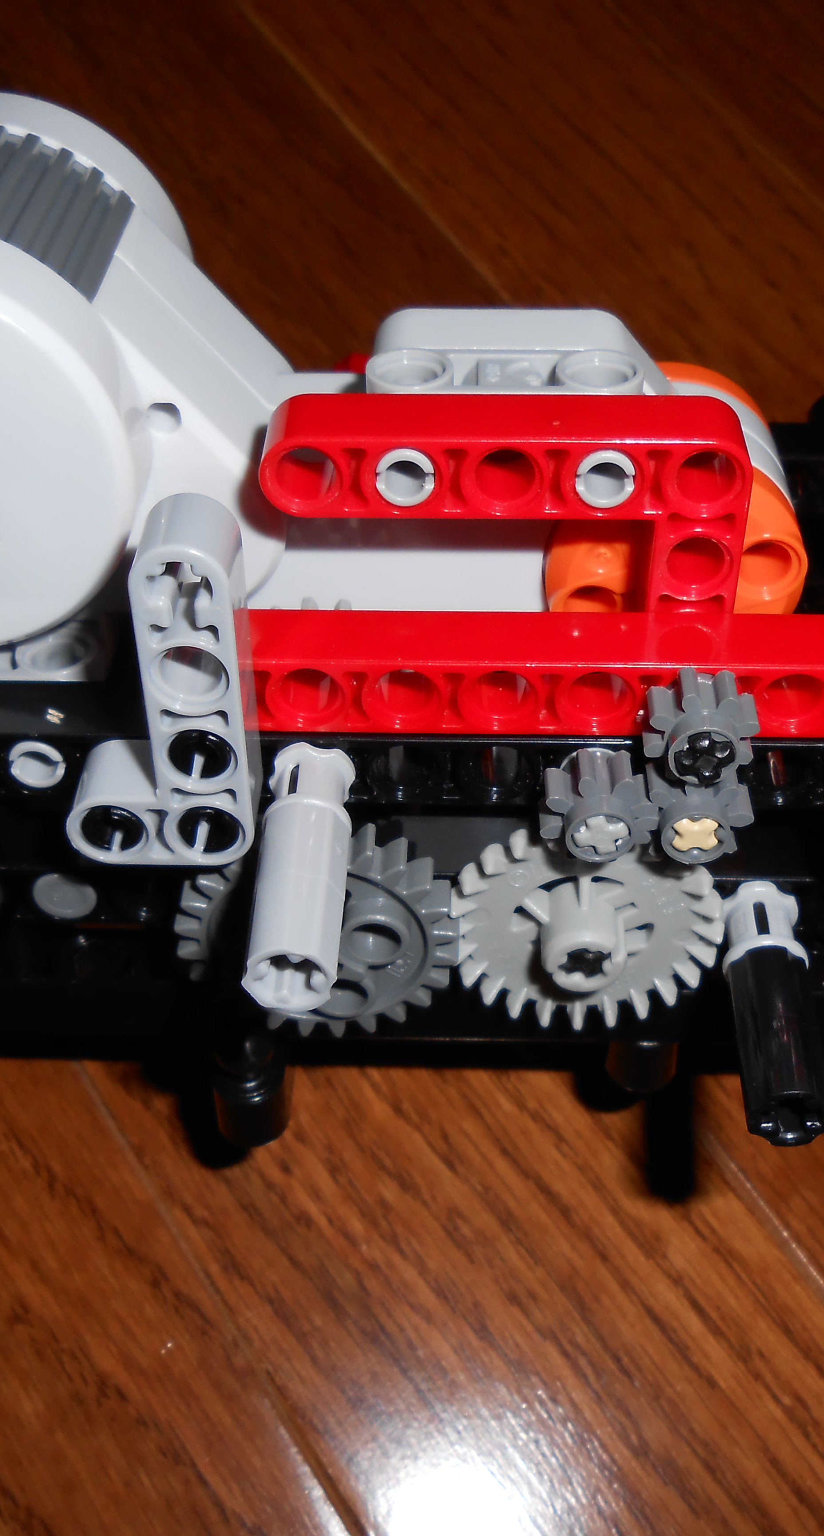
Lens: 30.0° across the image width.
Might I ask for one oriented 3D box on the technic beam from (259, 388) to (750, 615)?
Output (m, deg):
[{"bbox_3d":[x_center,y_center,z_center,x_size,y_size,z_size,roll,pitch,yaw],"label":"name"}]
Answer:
[{"bbox_3d":[0.008,-0.020,0.131,0.039,0.023,0.008,1,41,1],"label":"technic beam"}]

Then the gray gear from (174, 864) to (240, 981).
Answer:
[{"bbox_3d":[-0.008,0.015,0.140,0.025,0.025,0.008,1,41,2],"label":"gray gear"}]

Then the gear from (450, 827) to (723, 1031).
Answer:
[{"bbox_3d":[0.016,0.015,0.140,0.025,0.025,0.008,1,41,1],"label":"gear"}]

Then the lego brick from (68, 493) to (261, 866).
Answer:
[{"bbox_3d":[-0.021,-0.007,0.123,0.015,0.031,0.008,1,41,1],"label":"lego brick"}]

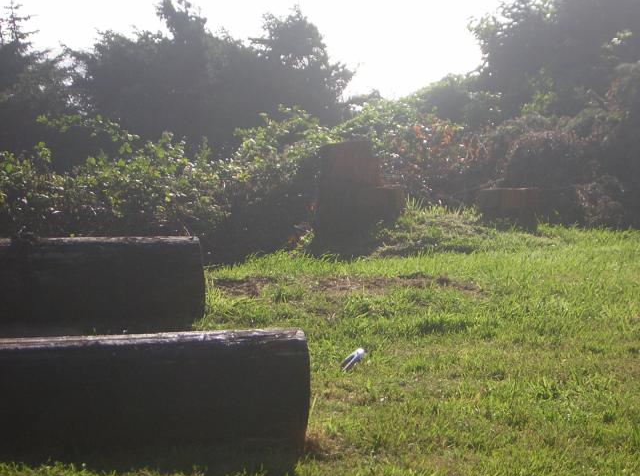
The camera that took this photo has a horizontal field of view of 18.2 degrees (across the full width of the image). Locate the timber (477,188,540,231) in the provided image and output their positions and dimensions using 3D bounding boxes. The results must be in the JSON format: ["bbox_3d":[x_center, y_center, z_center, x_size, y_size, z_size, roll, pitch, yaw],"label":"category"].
[{"bbox_3d":[1.529,-0.227,16.200,0.520,0.360,0.510,0,5,0],"label":"timber"}]

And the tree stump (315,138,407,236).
[{"bbox_3d":[0.312,-0.351,15.400,0.680,0.800,0.660,0,5,0],"label":"tree stump"}]

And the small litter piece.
[{"bbox_3d":[0.155,0.578,9.500,0.110,0.110,0.120,0,5,0],"label":"small litter piece"}]

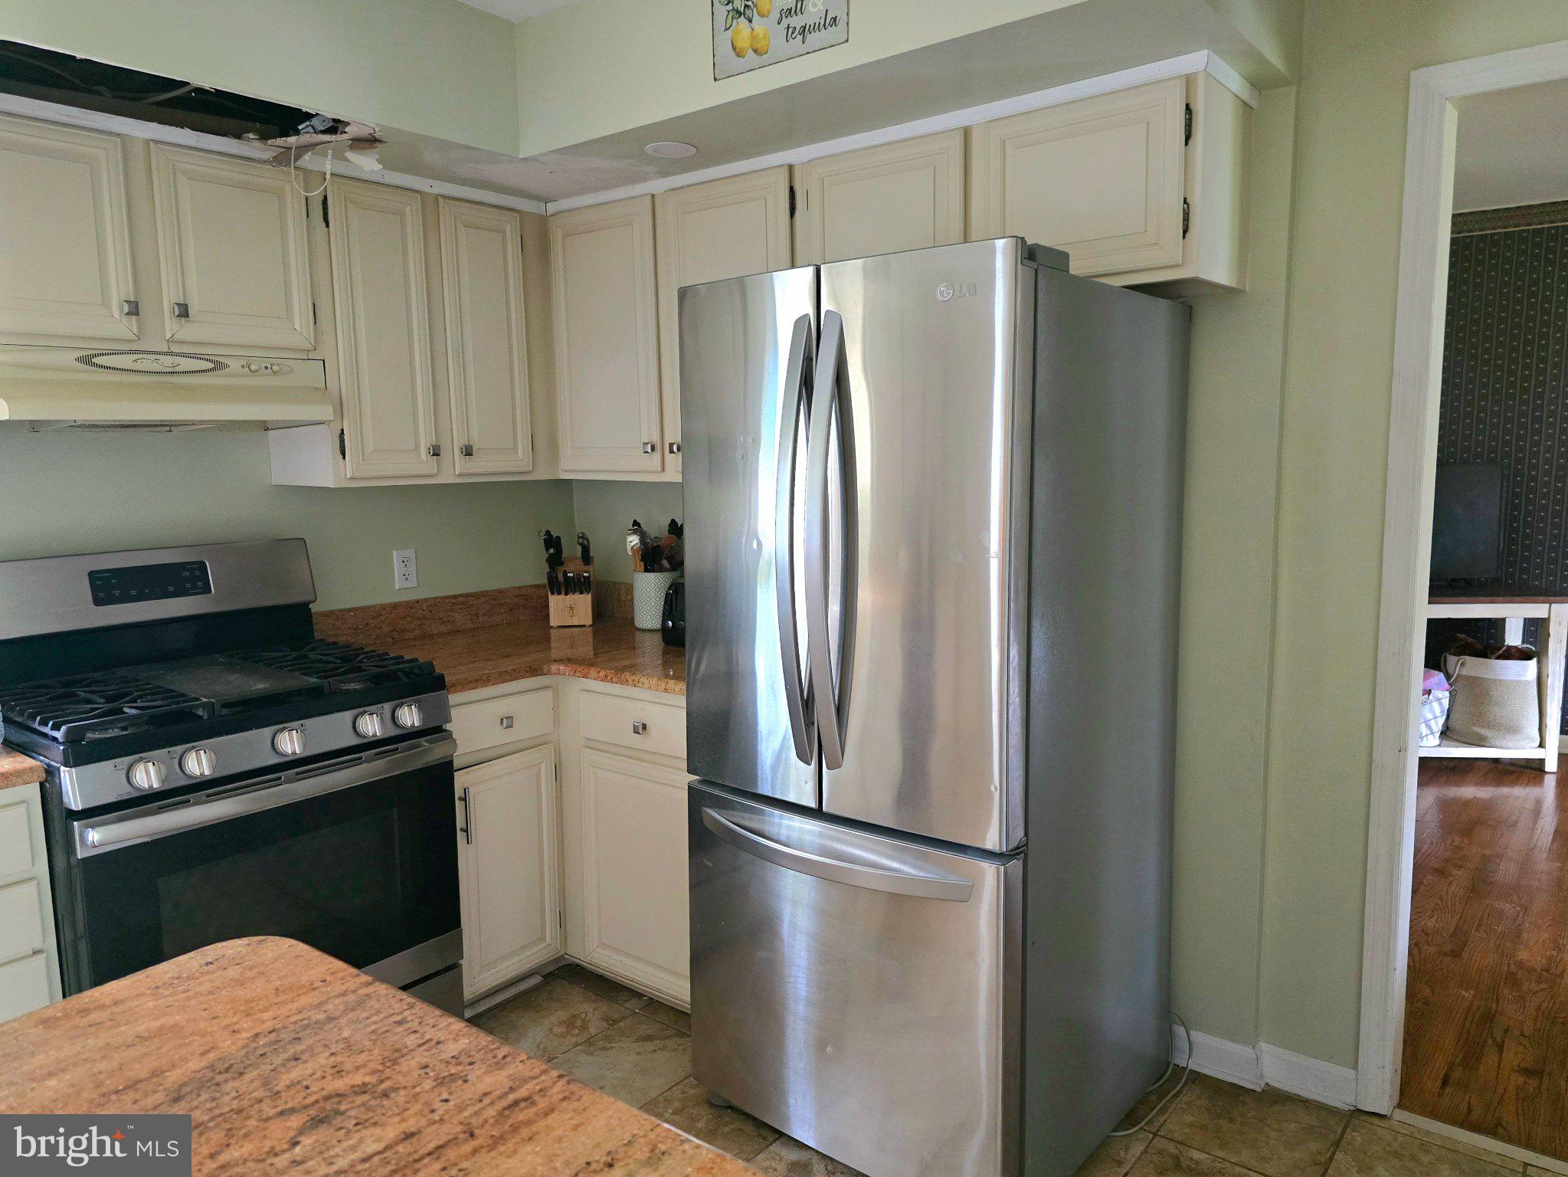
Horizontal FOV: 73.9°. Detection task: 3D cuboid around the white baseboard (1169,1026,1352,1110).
[{"bbox_3d":[1.090,1.095,2.388,0.385,0.100,0.055,6,10,38],"label":"white baseboard"}]

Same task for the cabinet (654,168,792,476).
[{"bbox_3d":[-0.056,-0.680,2.817,0.460,0.768,0.325,6,10,38],"label":"cabinet"}]

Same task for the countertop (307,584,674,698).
[{"bbox_3d":[-0.564,0.148,2.896,1.220,0.145,1.010,6,10,38],"label":"countertop"}]

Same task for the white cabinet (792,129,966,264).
[{"bbox_3d":[0.311,-0.843,2.501,0.460,0.366,0.325,6,10,38],"label":"white cabinet"}]

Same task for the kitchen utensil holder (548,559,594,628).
[{"bbox_3d":[-0.686,0.011,3.407,0.130,0.202,0.170,-1,8,-5],"label":"kitchen utensil holder"}]

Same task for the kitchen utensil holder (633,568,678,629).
[{"bbox_3d":[-0.400,0.034,3.221,0.136,0.170,0.136,-1,7,0],"label":"kitchen utensil holder"}]

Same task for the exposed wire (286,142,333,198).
[{"bbox_3d":[-1.083,-0.963,2.389,0.070,0.155,0.125,6,10,38],"label":"exposed wire"}]

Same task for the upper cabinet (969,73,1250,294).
[{"bbox_3d":[0.686,-0.807,2.208,0.485,0.366,0.330,6,10,38],"label":"upper cabinet"}]

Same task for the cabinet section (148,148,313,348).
[{"bbox_3d":[-1.360,-0.767,2.452,0.333,0.421,0.337,5,10,38],"label":"cabinet section"}]

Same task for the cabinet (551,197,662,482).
[{"bbox_3d":[-0.409,-0.714,3.093,0.440,0.768,0.325,6,10,38],"label":"cabinet"}]

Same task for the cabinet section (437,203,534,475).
[{"bbox_3d":[-0.948,-0.692,2.985,0.333,0.729,0.266,5,10,38],"label":"cabinet section"}]

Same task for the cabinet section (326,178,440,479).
[{"bbox_3d":[-1.140,-0.656,2.745,0.333,0.729,0.261,5,10,38],"label":"cabinet section"}]

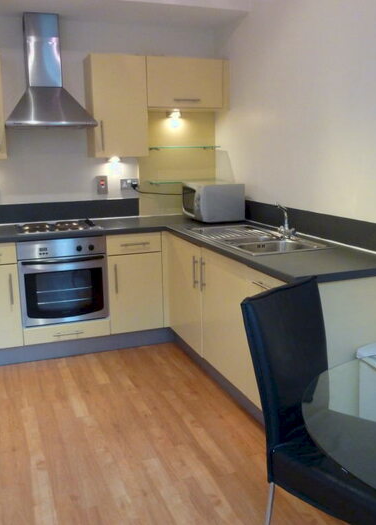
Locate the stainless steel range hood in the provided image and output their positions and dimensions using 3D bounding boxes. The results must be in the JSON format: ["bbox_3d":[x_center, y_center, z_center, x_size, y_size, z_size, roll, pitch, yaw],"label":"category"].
[{"bbox_3d":[-0.993,-1.325,3.536,0.598,0.763,0.490,-5,13,-20],"label":"stainless steel range hood"}]

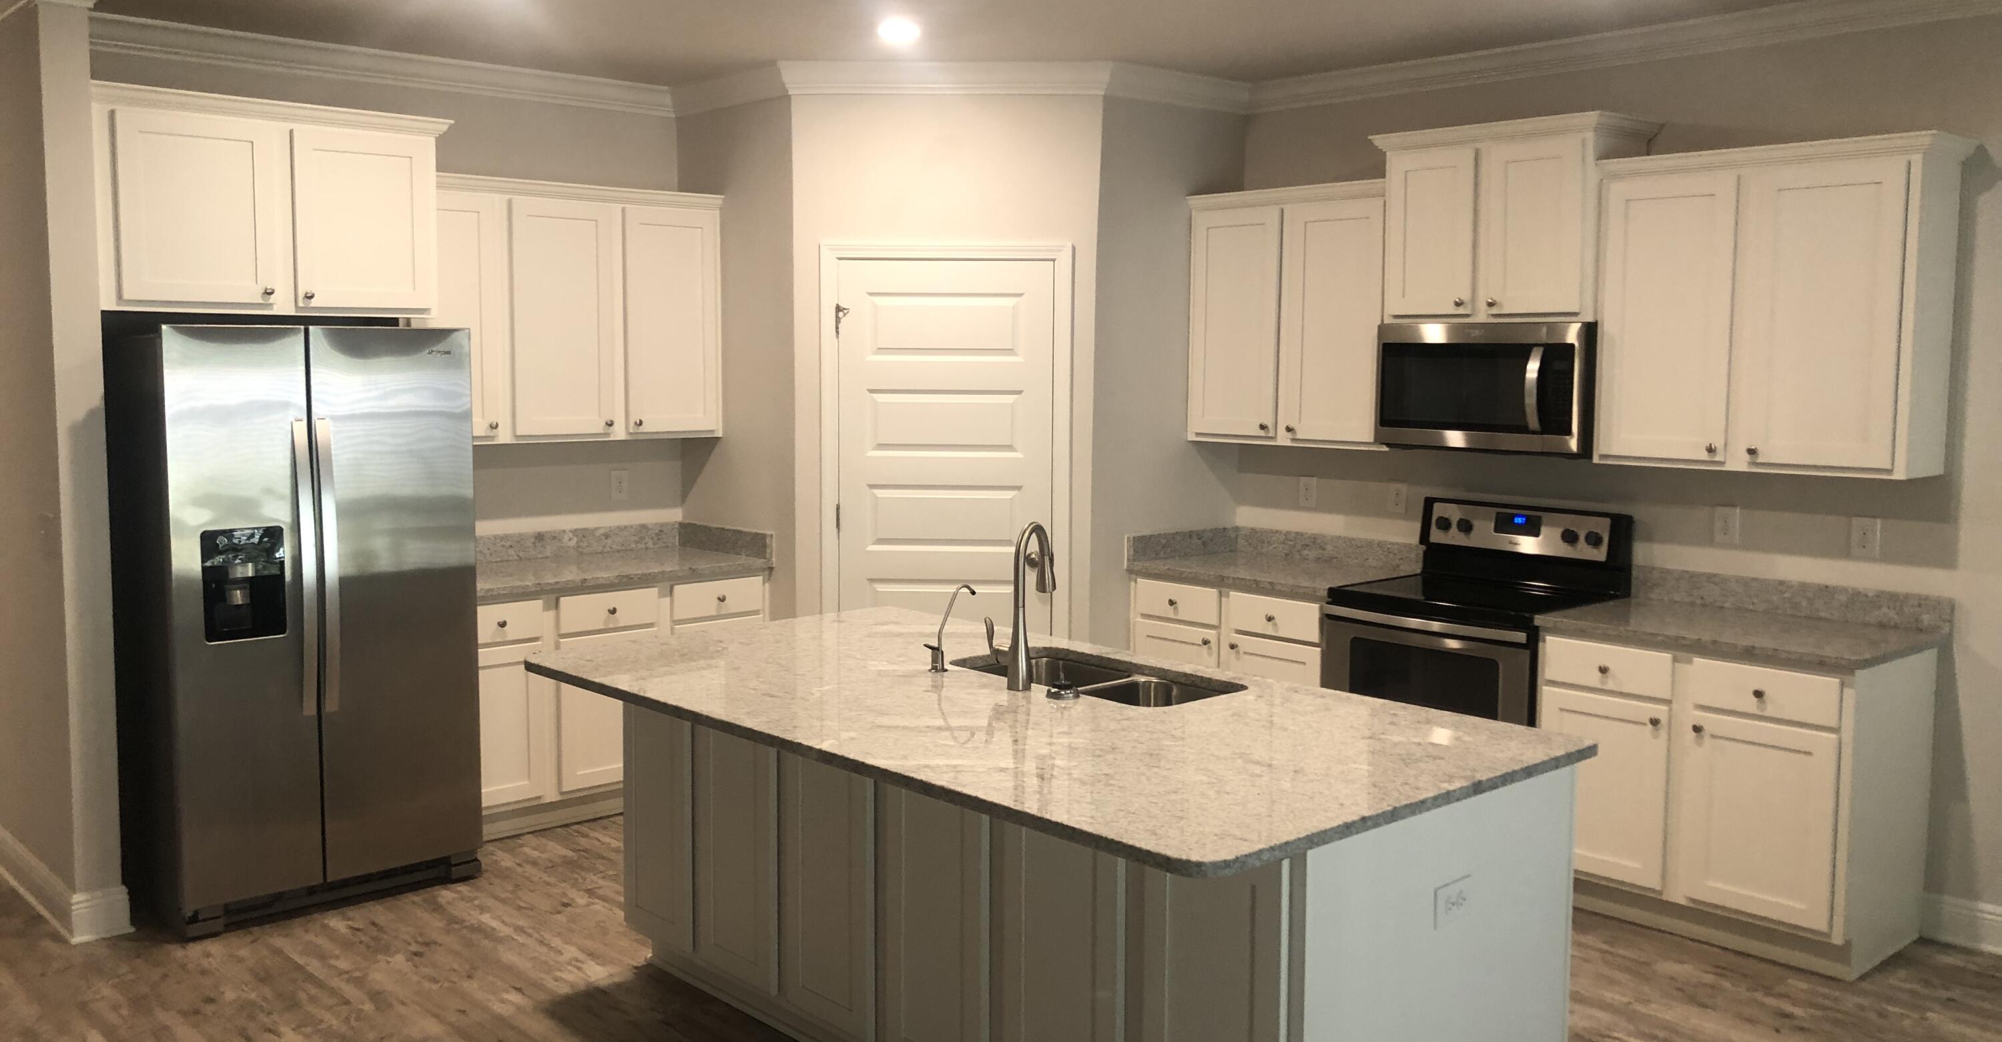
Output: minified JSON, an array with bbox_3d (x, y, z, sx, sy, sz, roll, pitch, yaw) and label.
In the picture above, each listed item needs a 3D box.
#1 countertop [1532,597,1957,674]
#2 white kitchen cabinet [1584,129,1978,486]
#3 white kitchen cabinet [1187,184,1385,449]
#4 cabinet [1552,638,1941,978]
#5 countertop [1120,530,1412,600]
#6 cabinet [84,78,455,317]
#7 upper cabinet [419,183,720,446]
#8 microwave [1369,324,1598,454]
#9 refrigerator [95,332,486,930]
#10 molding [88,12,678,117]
[{"bbox_3d":[2.194,0.329,4.831,0.660,0.034,0.938,-5,8,-42],"label":"countertop"},{"bbox_3d":[2.309,-0.623,4.841,0.355,0.941,0.958,-5,8,-42],"label":"white kitchen cabinet"},{"bbox_3d":[1.159,-0.759,6.114,0.355,0.941,0.933,-5,8,-42],"label":"white kitchen cabinet"},{"bbox_3d":[2.182,0.779,4.872,0.625,0.879,0.918,-5,8,-42],"label":"cabinet"},{"bbox_3d":[1.037,0.146,6.059,0.655,0.136,0.896,-5,8,-42],"label":"countertop"},{"bbox_3d":[-2.413,-0.981,5.210,1.077,0.639,0.662,-5,8,-42],"label":"cabinet"},{"bbox_3d":[-1.676,-0.776,6.105,1.278,0.941,0.355,-5,8,-42],"label":"upper cabinet"},{"bbox_3d":[1.696,-0.452,5.461,0.405,0.420,0.756,-5,8,-42],"label":"microwave"},{"bbox_3d":[-2.272,0.278,5.162,0.900,1.775,0.880,-5,8,-42],"label":"refrigerator"},{"bbox_3d":[-2.125,-1.603,5.750,2.266,0.101,0.083,-5,8,-42],"label":"molding"}]

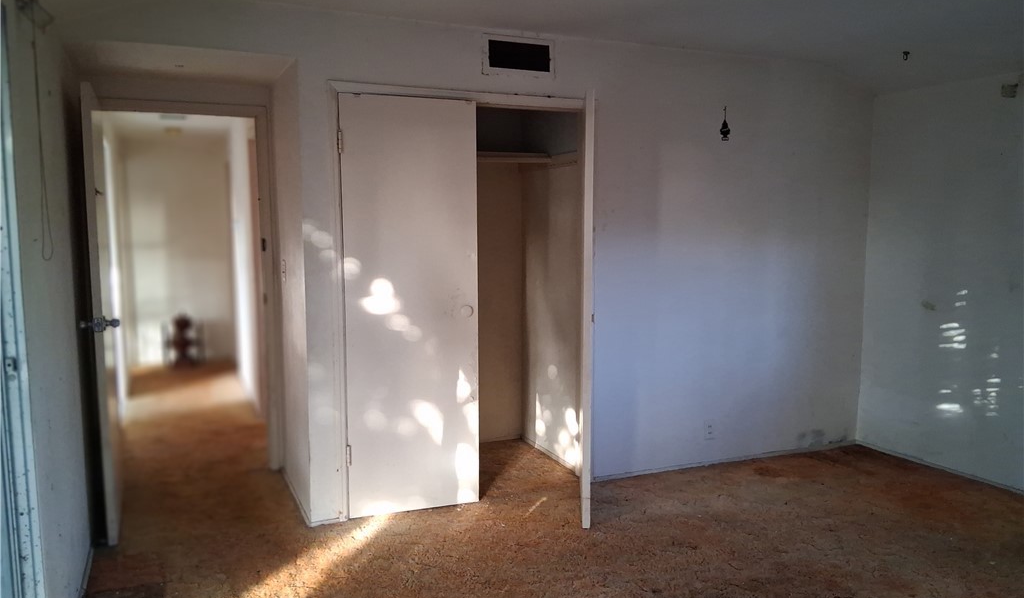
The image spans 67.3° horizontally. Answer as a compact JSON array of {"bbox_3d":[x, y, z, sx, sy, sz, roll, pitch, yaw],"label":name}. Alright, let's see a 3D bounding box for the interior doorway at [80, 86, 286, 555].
[{"bbox_3d":[-1.628,0.011,3.898,0.900,2.083,0.857,-2,6,-24],"label":"interior doorway"}]

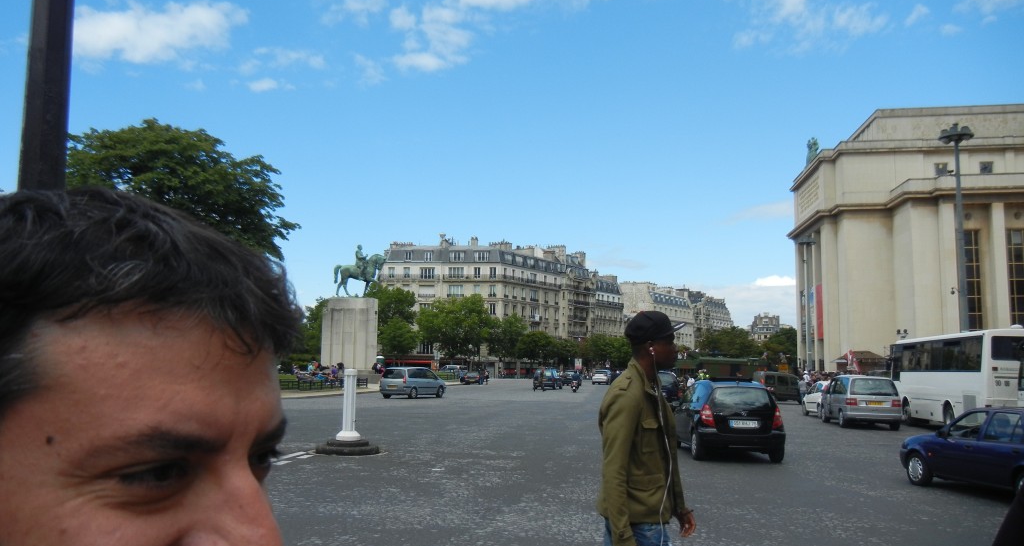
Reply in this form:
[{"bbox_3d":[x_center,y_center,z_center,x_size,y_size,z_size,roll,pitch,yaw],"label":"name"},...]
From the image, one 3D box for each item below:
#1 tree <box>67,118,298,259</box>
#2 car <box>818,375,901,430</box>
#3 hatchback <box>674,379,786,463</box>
[{"bbox_3d":[-19.542,-0.670,49.341,14.500,15.000,14.500,1,-6,0],"label":"tree"},{"bbox_3d":[12.066,4.447,30.889,1.830,1.710,4.450,0,-6,8],"label":"car"},{"bbox_3d":[4.548,3.079,18.994,1.770,1.590,3.840,1,-6,3],"label":"hatchback"}]

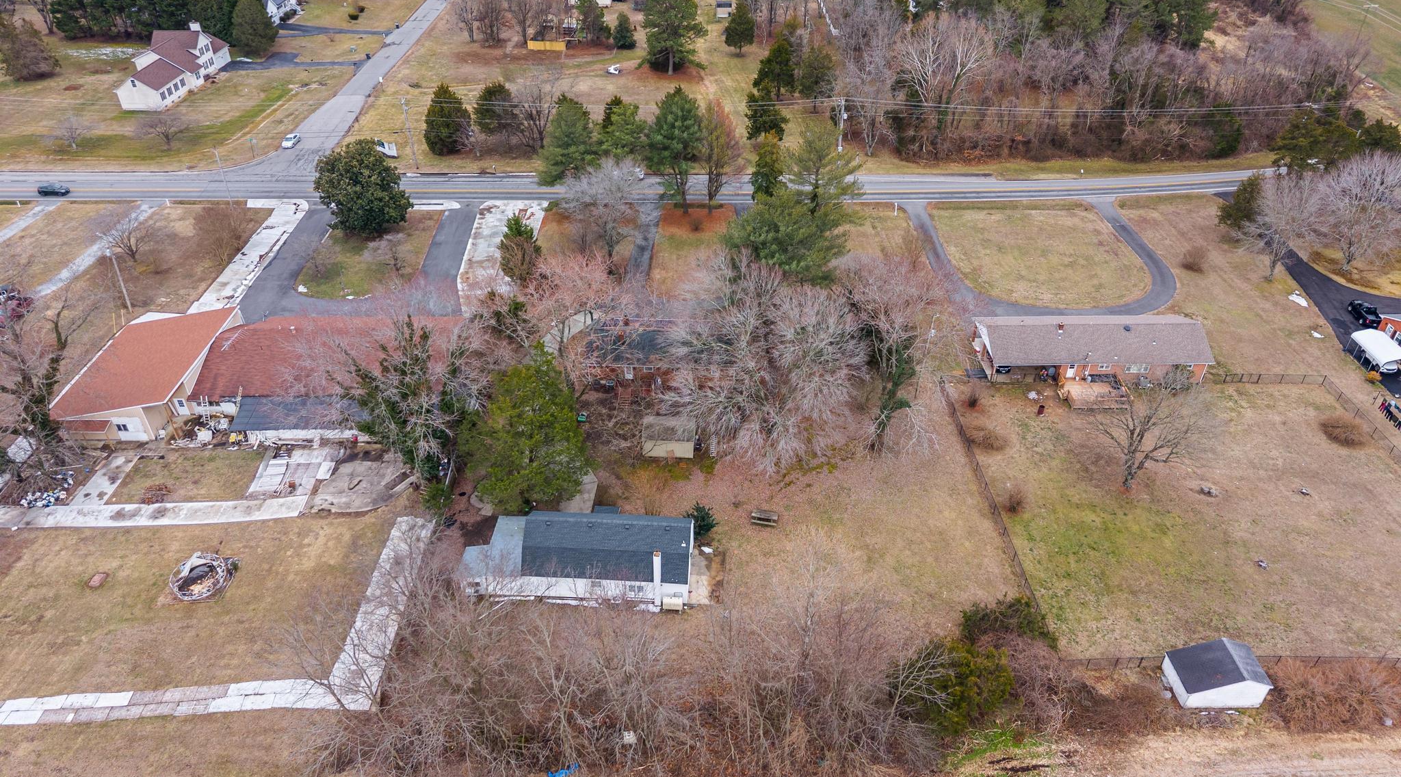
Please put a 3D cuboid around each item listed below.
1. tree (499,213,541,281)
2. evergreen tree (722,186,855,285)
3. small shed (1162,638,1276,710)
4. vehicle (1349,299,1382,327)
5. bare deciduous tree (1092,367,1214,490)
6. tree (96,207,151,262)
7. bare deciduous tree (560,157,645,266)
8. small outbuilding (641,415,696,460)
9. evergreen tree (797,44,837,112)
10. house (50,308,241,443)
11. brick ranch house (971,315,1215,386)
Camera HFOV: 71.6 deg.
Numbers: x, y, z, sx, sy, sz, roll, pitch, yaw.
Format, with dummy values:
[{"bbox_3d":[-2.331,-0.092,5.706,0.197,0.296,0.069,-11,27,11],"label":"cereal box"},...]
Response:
[{"bbox_3d":[-20.429,-15.700,109.885,4.830,8.640,4.830,0,33,0],"label":"tree"},{"bbox_3d":[9.577,-16.661,107.820,13.600,12.500,13.600,0,33,0],"label":"evergreen tree"},{"bbox_3d":[36.550,20.150,68.756,5.400,2.900,3.900,0,35,0],"label":"small shed"},{"bbox_3d":[77.679,-9.020,113.394,1.900,1.750,5.300,5,34,7],"label":"vehicle"},{"bbox_3d":[39.750,4.360,86.430,10.400,12.300,10.000,0,37,0],"label":"bare deciduous tree"},{"bbox_3d":[-78.200,-20.690,132.430,6.900,7.800,6.900,0,36,0],"label":"tree"},{"bbox_3d":[-11.800,-21.500,119.912,10.300,13.600,10.300,0,35,0],"label":"bare deciduous tree"},{"bbox_3d":[-2.950,4.232,92.094,4.800,2.700,4.000,0,35,0],"label":"small outbuilding"},{"bbox_3d":[19.439,-52.219,163.529,7.000,11.460,7.000,0,33,0],"label":"evergreen tree"},{"bbox_3d":[-62.000,-2.160,109.310,13.800,5.000,19.000,0,36,0],"label":"house"},{"bbox_3d":[41.340,-4.895,104.077,23.200,4.700,9.700,0,33,-1],"label":"brick ranch house"}]

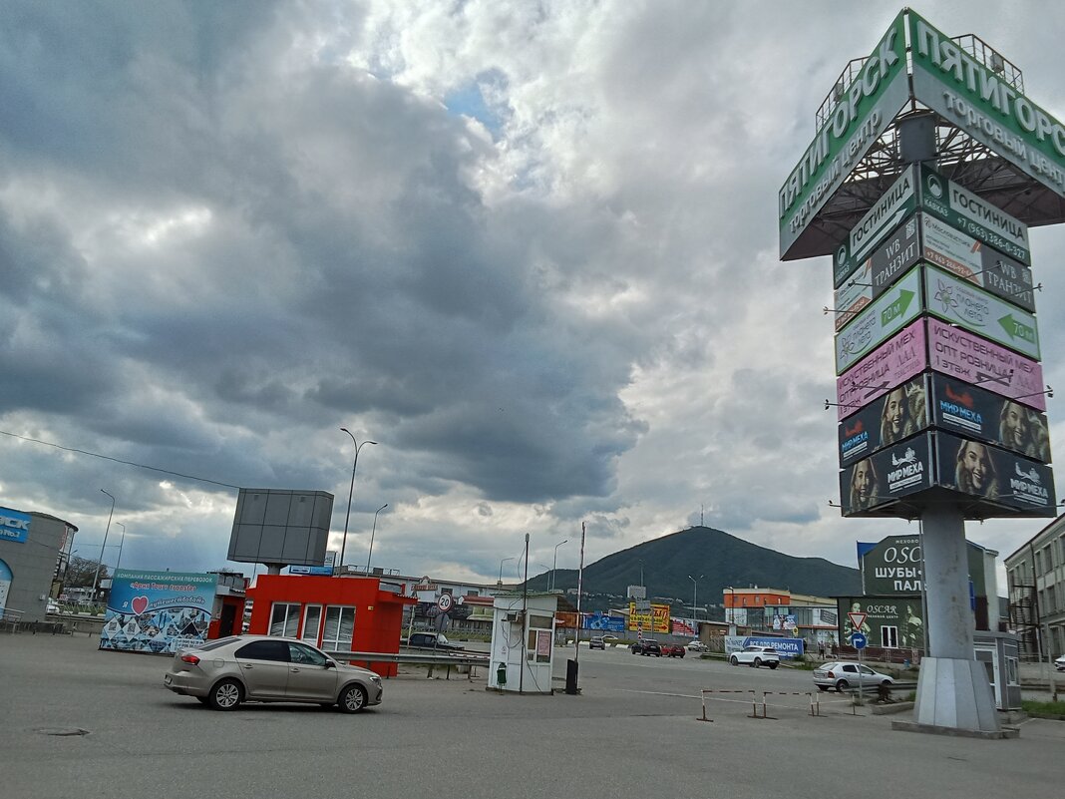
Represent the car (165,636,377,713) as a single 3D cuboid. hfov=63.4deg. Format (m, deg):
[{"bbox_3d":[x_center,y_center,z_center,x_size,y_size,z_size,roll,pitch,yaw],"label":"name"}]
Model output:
[{"bbox_3d":[-5.295,5.724,18.080,4.470,1.470,1.720,15,-19,-30],"label":"car"}]

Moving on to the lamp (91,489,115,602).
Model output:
[{"bbox_3d":[-40.773,13.574,80.338,1.400,10.800,0.300,11,-18,-21],"label":"lamp"}]

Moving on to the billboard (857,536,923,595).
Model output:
[{"bbox_3d":[33.203,14.449,75.278,9.460,5.370,0.300,-11,-23,42],"label":"billboard"}]

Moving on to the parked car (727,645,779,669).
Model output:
[{"bbox_3d":[18.000,20.900,69.900,1.830,1.620,4.450,12,-18,-24],"label":"parked car"}]

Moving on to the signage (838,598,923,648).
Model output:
[{"bbox_3d":[30.685,19.725,75.728,7.660,4.390,0.300,-11,-23,42],"label":"signage"}]

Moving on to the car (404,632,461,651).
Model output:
[{"bbox_3d":[-7.831,19.800,70.104,4.300,1.470,1.740,-1,-18,17],"label":"car"}]

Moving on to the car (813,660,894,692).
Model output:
[{"bbox_3d":[16.530,14.220,43.970,4.110,1.430,1.710,10,-17,-16],"label":"car"}]

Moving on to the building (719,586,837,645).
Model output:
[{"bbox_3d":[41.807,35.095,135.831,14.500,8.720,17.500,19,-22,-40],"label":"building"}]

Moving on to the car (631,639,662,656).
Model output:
[{"bbox_3d":[11.201,24.081,83.907,1.780,1.600,4.300,7,-17,-7],"label":"car"}]

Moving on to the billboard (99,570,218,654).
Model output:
[{"bbox_3d":[-12.683,7.255,29.316,4.650,2.760,0.200,-3,-18,23],"label":"billboard"}]

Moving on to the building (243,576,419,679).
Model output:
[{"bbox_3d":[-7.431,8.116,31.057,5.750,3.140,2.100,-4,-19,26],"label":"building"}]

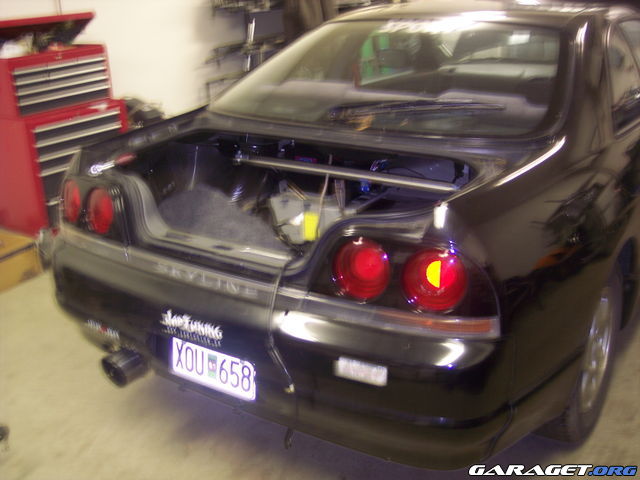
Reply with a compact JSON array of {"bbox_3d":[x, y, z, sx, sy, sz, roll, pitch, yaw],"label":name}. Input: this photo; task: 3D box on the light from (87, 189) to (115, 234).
[{"bbox_3d":[-0.652,-0.086,2.185,0.150,0.150,0.050,17,23,40],"label":"light"}]

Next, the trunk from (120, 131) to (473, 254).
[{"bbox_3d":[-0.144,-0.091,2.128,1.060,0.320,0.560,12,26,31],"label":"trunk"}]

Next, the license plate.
[{"bbox_3d":[-0.302,0.359,2.022,0.300,0.110,0.012,12,20,31],"label":"license plate"}]

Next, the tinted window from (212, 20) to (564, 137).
[{"bbox_3d":[0.267,-0.602,2.622,1.300,0.100,0.780,11,48,31],"label":"tinted window"}]

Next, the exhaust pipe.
[{"bbox_3d":[-0.631,0.404,2.392,0.105,0.105,0.160,12,26,31],"label":"exhaust pipe"}]

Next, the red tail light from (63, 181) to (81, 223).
[{"bbox_3d":[-0.783,-0.128,2.303,0.050,0.150,0.150,-13,24,-39],"label":"red tail light"}]

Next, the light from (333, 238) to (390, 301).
[{"bbox_3d":[0.107,0.068,1.713,0.150,0.150,0.050,7,18,23],"label":"light"}]

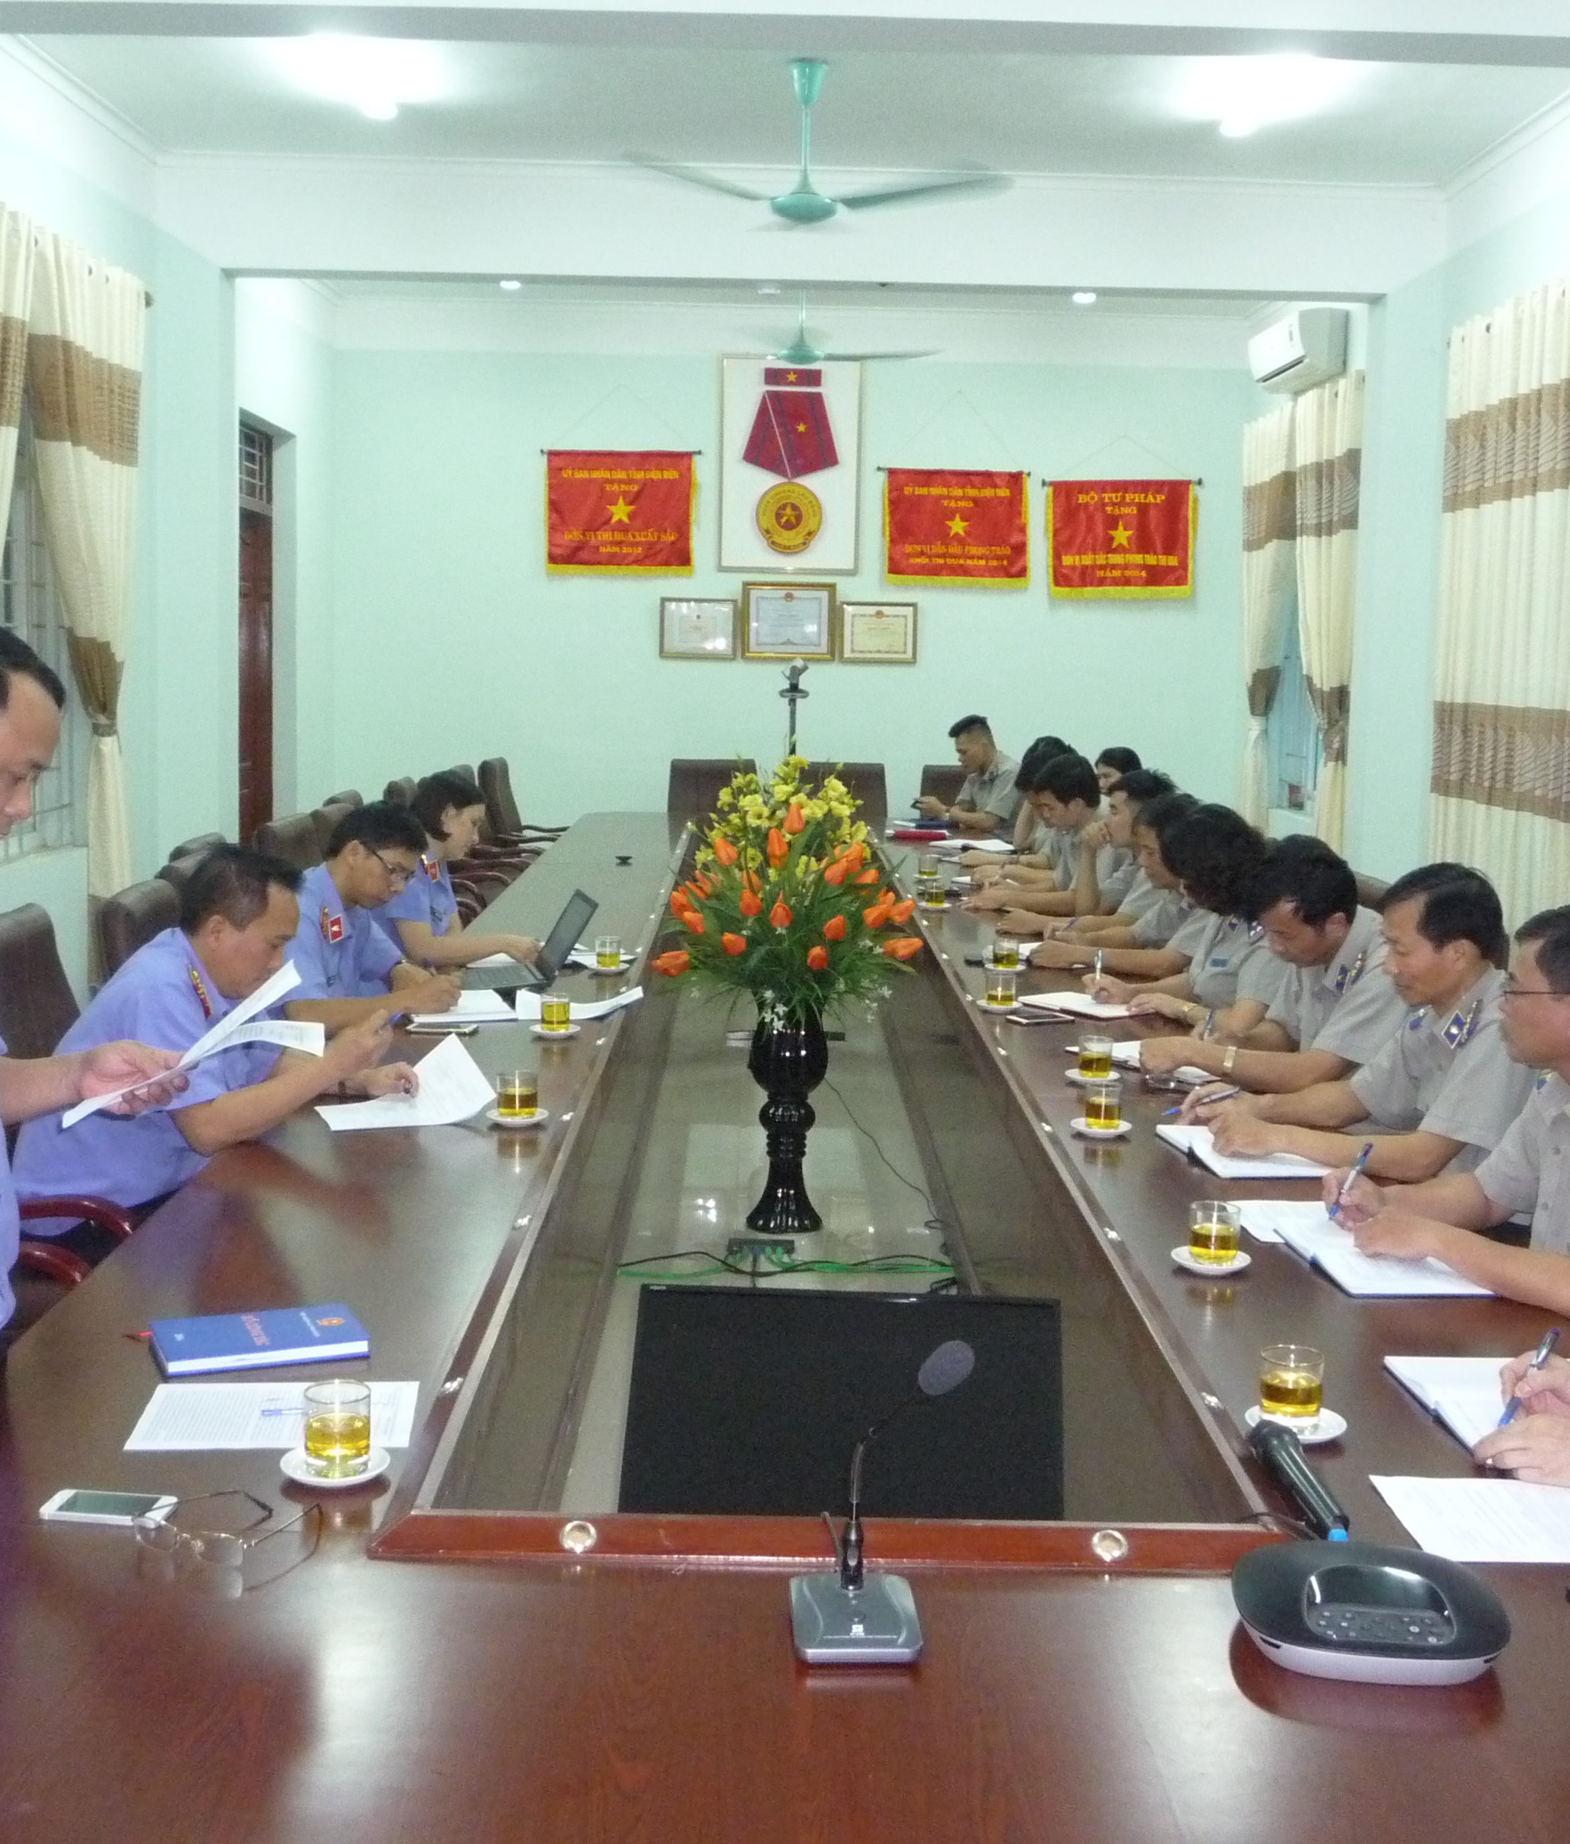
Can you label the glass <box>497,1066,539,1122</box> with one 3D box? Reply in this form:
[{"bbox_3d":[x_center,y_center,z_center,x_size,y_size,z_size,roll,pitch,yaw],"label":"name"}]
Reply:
[{"bbox_3d":[-0.477,0.303,3.934,0.070,0.086,0.070,1,7,0],"label":"glass"}]

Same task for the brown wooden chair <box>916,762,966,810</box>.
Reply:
[{"bbox_3d":[0.925,-0.277,11.203,0.600,1.020,0.650,1,7,-1],"label":"brown wooden chair"}]

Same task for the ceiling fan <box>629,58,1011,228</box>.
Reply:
[{"bbox_3d":[0.078,-2.469,6.943,1.320,0.500,1.300,1,7,0],"label":"ceiling fan"}]

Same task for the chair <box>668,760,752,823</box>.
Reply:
[{"bbox_3d":[-0.377,-0.303,11.168,0.600,1.030,0.650,1,7,-1],"label":"chair"}]

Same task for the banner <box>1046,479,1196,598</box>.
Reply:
[{"bbox_3d":[1.885,-2.135,12.296,0.856,0.647,0.040,1,7,-1],"label":"banner"}]

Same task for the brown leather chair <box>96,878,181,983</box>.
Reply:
[{"bbox_3d":[-1.285,0.427,5.206,0.640,1.040,0.600,1,7,-1],"label":"brown leather chair"}]

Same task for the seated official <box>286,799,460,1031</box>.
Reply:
[{"bbox_3d":[-1.110,0.322,5.185,0.850,1.210,0.520,2,7,3],"label":"seated official"}]

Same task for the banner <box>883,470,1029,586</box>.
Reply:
[{"bbox_3d":[0.959,-2.196,12.280,0.822,0.635,0.040,1,7,-1],"label":"banner"}]

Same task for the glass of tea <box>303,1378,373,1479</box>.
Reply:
[{"bbox_3d":[-0.458,0.518,2.256,0.068,0.086,0.068,1,7,0],"label":"glass of tea"}]

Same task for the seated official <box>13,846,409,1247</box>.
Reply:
[{"bbox_3d":[-1.062,0.488,3.935,0.700,1.249,0.560,1,7,2],"label":"seated official"}]

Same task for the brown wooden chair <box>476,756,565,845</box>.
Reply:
[{"bbox_3d":[-1.191,-0.285,10.861,0.650,1.040,0.600,1,7,-1],"label":"brown wooden chair"}]

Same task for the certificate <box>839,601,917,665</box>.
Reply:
[{"bbox_3d":[0.511,-1.587,12.086,0.415,0.335,0.030,1,7,-1],"label":"certificate"}]

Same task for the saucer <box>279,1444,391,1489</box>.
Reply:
[{"bbox_3d":[-0.463,0.565,2.267,0.114,0.020,0.114,1,7,-1],"label":"saucer"}]

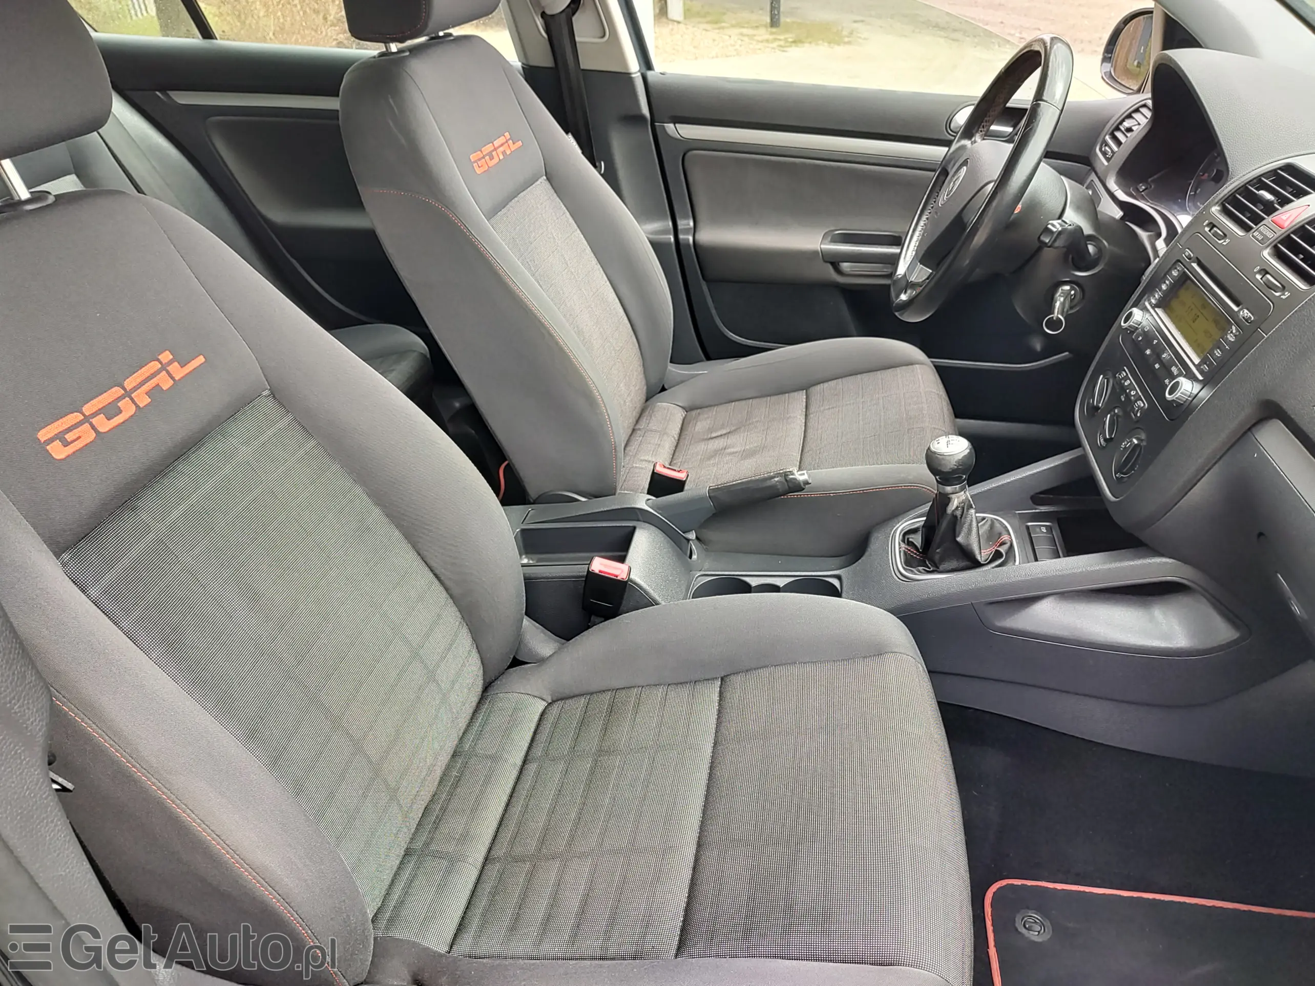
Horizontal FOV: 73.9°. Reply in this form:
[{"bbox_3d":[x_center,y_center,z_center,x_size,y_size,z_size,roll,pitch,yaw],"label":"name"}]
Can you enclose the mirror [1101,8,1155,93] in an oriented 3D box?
[{"bbox_3d":[0.843,-0.737,1.459,0.125,0.133,0.210,2,33,5],"label":"mirror"}]

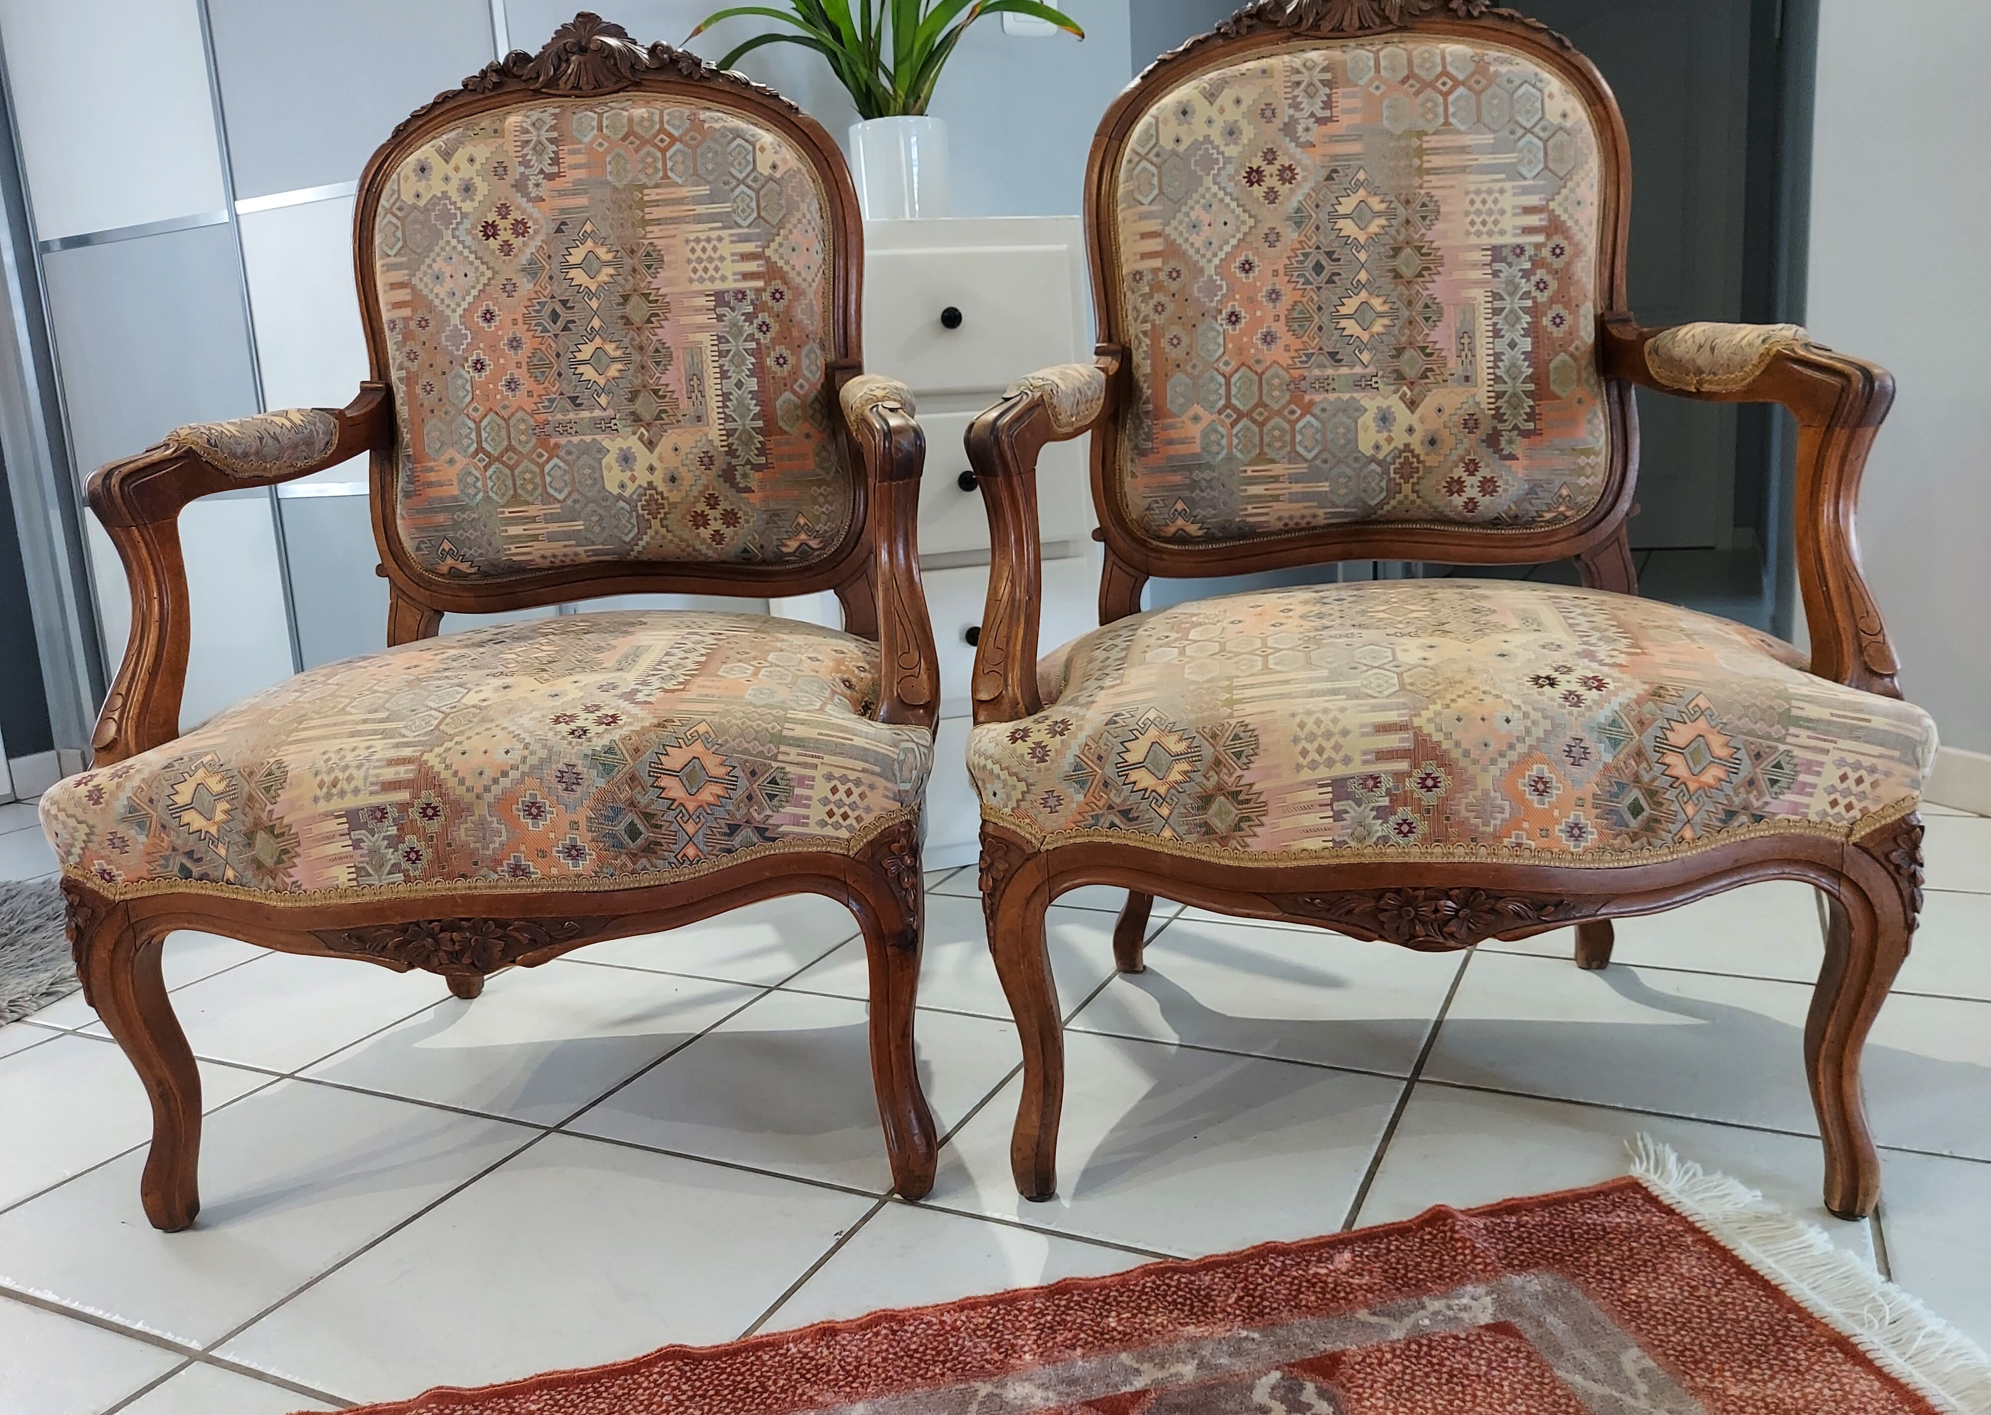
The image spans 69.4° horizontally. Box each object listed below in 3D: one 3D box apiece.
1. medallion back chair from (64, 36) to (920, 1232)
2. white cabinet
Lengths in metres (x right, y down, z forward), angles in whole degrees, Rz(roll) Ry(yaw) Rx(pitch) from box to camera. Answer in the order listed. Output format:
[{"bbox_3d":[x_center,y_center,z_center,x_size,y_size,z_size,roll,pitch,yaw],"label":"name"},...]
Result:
[{"bbox_3d":[-0.384,-0.153,1.268,0.653,1.002,0.606,-3,11,2],"label":"medallion back chair"},{"bbox_3d":[-0.106,-0.235,2.086,0.358,0.833,0.460,-7,11,-18],"label":"white cabinet"}]

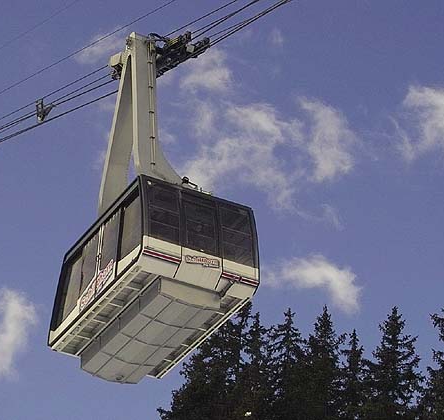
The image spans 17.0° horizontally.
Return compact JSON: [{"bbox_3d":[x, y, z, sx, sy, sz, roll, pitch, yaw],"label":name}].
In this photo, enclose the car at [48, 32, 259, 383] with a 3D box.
[{"bbox_3d":[-1.680,-0.694,39.106,3.100,9.517,5.859,17,-35,-22],"label":"car"}]

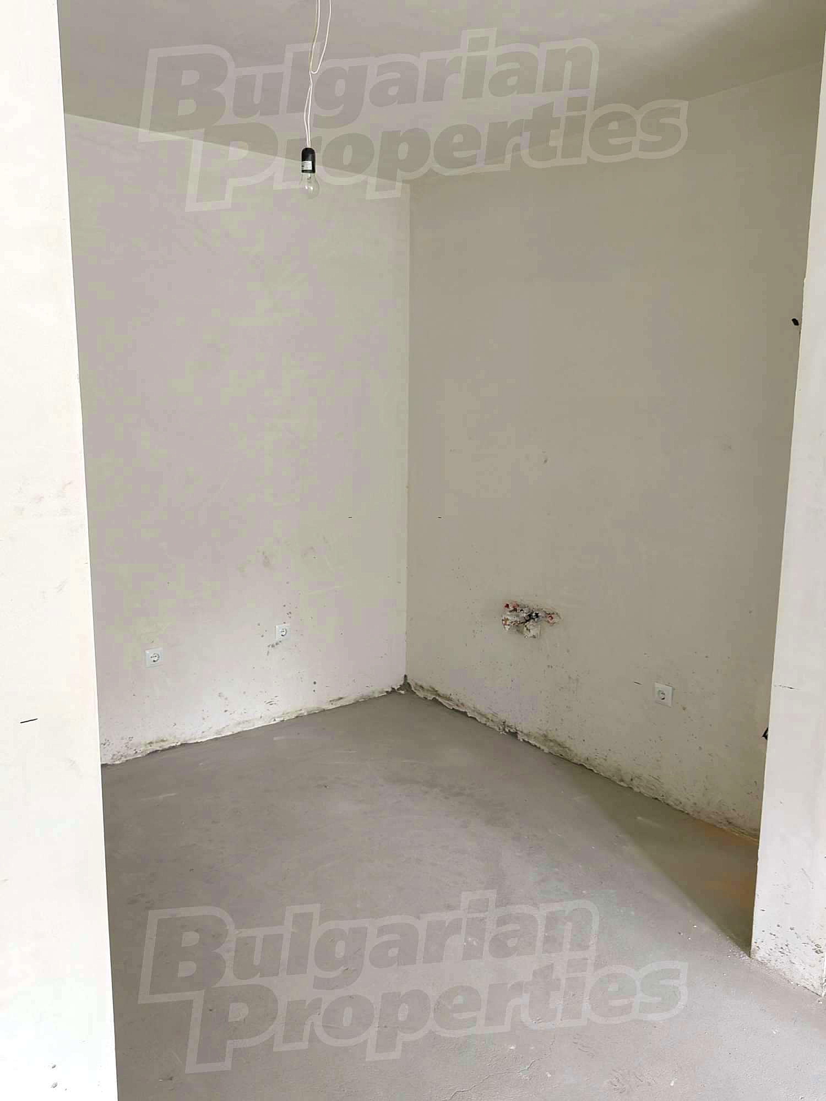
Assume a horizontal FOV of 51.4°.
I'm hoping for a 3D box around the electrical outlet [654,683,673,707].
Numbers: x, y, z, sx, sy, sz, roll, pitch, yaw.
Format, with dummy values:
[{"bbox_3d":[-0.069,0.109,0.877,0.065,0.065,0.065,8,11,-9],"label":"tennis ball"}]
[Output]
[{"bbox_3d":[1.020,0.591,3.504,0.014,0.081,0.081,-7,13,-38],"label":"electrical outlet"}]

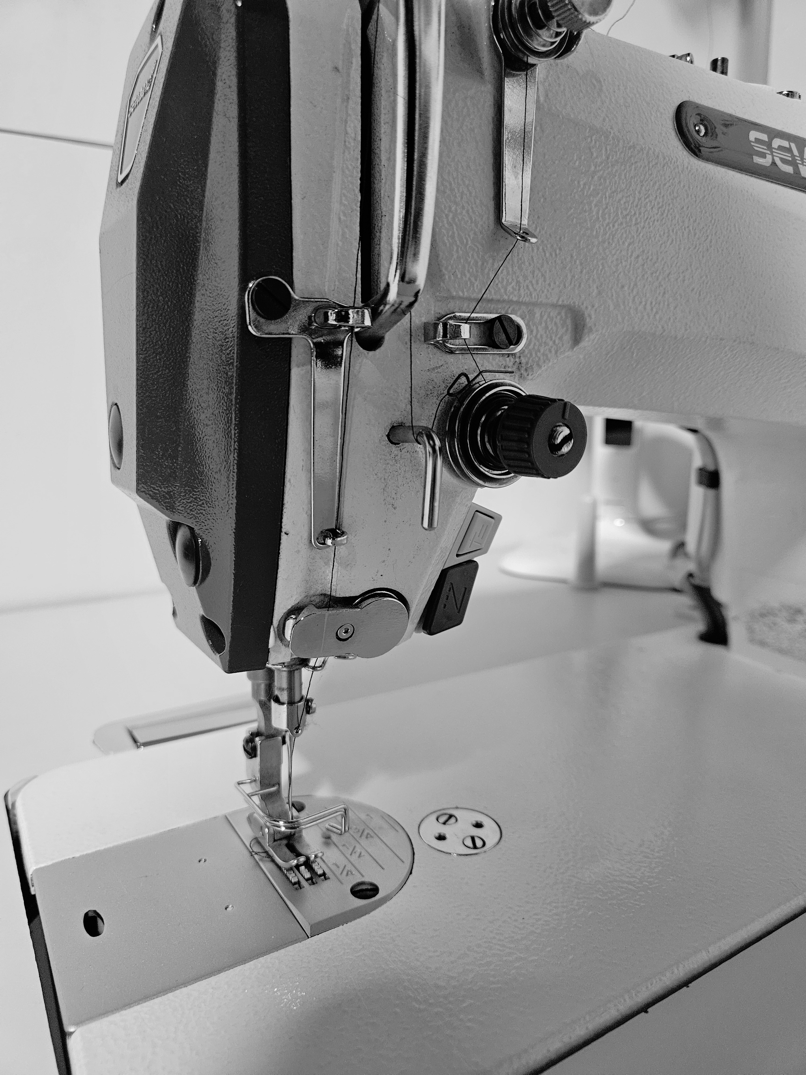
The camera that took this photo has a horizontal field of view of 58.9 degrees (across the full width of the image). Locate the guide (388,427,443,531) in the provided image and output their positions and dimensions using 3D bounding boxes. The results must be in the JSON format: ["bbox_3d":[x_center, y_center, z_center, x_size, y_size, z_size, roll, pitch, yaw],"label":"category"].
[{"bbox_3d":[0.003,-0.015,0.180,0.004,0.025,0.021,-4,12,-32],"label":"guide"}]

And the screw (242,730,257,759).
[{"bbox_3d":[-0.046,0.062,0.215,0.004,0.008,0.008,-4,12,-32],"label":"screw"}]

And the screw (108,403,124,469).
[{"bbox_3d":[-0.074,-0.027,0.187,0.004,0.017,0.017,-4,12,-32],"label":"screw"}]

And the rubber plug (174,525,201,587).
[{"bbox_3d":[-0.053,0.005,0.179,0.004,0.016,0.016,-4,12,-32],"label":"rubber plug"}]

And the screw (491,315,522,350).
[{"bbox_3d":[0.027,-0.056,0.197,0.009,0.009,0.004,-4,12,-32],"label":"screw"}]

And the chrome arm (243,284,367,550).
[{"bbox_3d":[-0.022,-0.027,0.167,0.028,0.063,0.009,-4,12,-32],"label":"chrome arm"}]

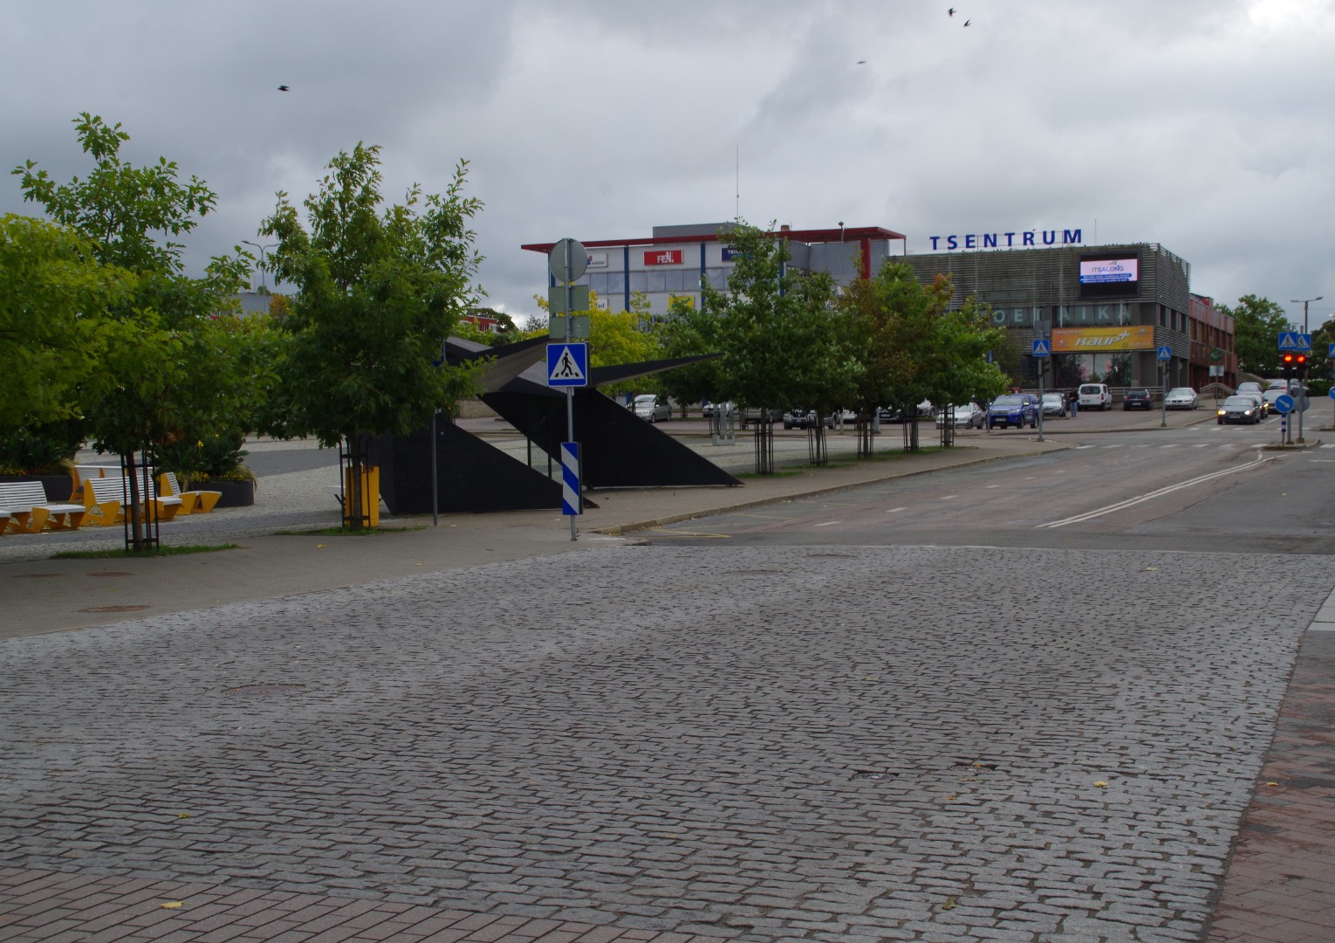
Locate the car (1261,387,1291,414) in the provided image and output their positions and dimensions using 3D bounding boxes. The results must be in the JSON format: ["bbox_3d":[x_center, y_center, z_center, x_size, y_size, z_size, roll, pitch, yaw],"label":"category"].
[{"bbox_3d":[38.448,-4.396,121.500,1.800,1.460,4.600,0,2,21],"label":"car"}]

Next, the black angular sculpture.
[{"bbox_3d":[-1.979,-0.868,36.800,4.900,3.100,8.900,0,2,21],"label":"black angular sculpture"}]

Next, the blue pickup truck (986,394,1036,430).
[{"bbox_3d":[18.092,-3.120,101.000,1.860,1.820,5.300,0,2,20],"label":"blue pickup truck"}]

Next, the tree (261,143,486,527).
[{"bbox_3d":[-4.517,-2.084,29.700,3.450,5.950,3.350,-1,1,0],"label":"tree"}]

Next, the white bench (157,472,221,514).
[{"bbox_3d":[-8.768,0.408,35.500,0.750,0.770,2.000,-1,2,2],"label":"white bench"}]

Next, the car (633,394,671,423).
[{"bbox_3d":[-1.229,-3.754,115.500,1.800,1.660,4.500,0,1,20],"label":"car"}]

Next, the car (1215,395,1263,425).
[{"bbox_3d":[28.935,-3.066,97.800,1.780,1.440,4.500,0,1,22],"label":"car"}]

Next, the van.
[{"bbox_3d":[29.037,-5.016,131.500,1.820,1.810,4.380,0,1,20],"label":"van"}]

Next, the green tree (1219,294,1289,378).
[{"bbox_3d":[60.060,-13.327,198.000,7.200,9.800,7.200,0,1,20],"label":"green tree"}]

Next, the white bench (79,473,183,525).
[{"bbox_3d":[-8.823,0.457,31.800,0.840,0.770,1.500,0,2,27],"label":"white bench"}]

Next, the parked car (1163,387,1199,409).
[{"bbox_3d":[33.665,-4.745,126.500,1.840,1.470,4.800,0,2,21],"label":"parked car"}]

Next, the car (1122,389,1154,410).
[{"bbox_3d":[31.209,-4.735,128.000,1.690,1.450,3.950,0,2,21],"label":"car"}]

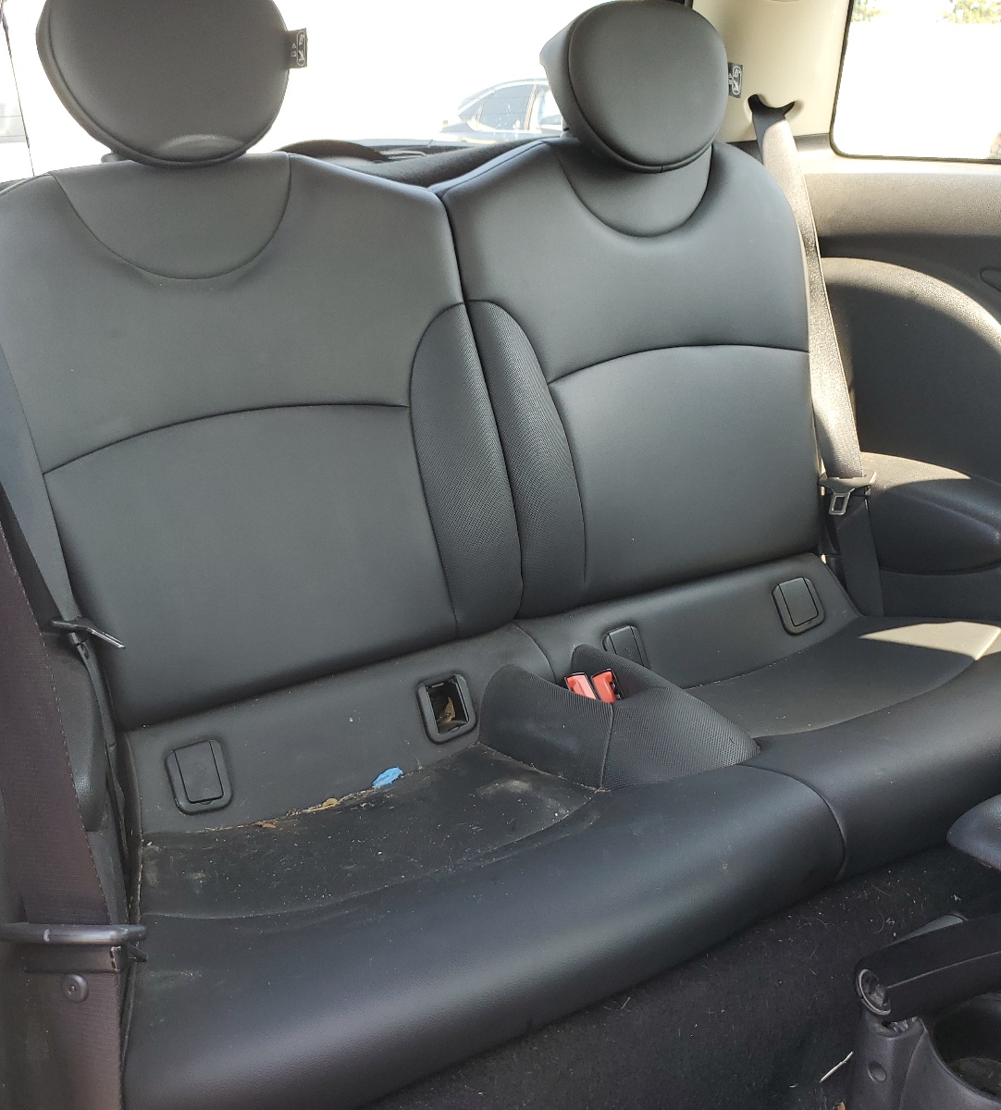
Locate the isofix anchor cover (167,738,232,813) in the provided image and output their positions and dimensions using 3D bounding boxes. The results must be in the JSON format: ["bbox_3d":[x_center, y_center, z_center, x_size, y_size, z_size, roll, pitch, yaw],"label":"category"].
[{"bbox_3d":[-0.302,0.225,1.117,0.056,0.067,0.013,-13,-12,-27],"label":"isofix anchor cover"}]

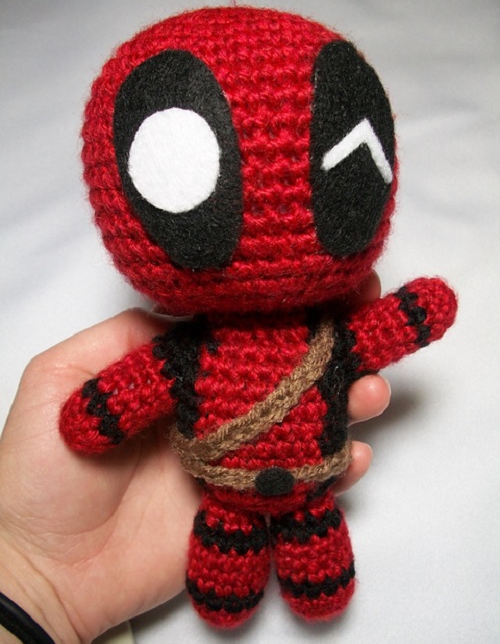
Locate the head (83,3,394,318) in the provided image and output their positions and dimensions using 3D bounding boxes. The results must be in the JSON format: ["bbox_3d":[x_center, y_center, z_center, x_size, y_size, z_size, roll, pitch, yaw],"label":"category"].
[{"bbox_3d":[-0.003,-0.045,0.200,0.091,0.086,0.089,-8,13,-11],"label":"head"}]

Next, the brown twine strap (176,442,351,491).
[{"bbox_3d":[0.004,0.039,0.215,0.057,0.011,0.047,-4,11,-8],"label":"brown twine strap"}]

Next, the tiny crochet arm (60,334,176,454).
[{"bbox_3d":[-0.038,0.022,0.197,0.038,0.022,0.022,-32,14,-16],"label":"tiny crochet arm"}]

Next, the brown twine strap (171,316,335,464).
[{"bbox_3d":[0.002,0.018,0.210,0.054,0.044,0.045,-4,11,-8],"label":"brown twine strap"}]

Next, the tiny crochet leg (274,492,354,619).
[{"bbox_3d":[0.021,0.079,0.228,0.027,0.042,0.027,-9,12,-8],"label":"tiny crochet leg"}]

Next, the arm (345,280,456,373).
[{"bbox_3d":[0.049,0.001,0.216,0.038,0.021,0.021,-31,14,5],"label":"arm"}]

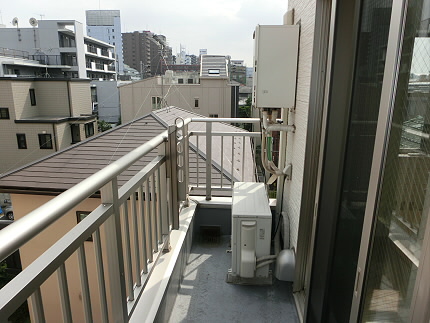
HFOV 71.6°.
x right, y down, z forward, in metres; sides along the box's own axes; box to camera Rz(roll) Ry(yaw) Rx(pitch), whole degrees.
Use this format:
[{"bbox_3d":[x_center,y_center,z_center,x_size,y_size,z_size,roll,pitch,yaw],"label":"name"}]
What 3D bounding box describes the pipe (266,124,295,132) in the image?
[{"bbox_3d":[0.554,-0.282,2.525,0.242,0.050,0.052,0,15,5],"label":"pipe"}]

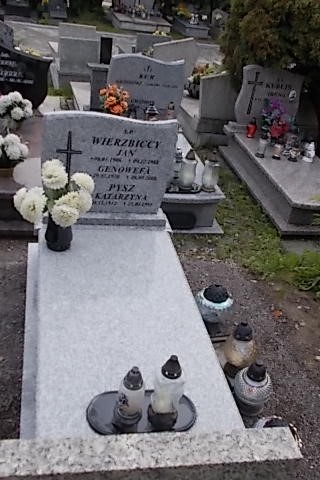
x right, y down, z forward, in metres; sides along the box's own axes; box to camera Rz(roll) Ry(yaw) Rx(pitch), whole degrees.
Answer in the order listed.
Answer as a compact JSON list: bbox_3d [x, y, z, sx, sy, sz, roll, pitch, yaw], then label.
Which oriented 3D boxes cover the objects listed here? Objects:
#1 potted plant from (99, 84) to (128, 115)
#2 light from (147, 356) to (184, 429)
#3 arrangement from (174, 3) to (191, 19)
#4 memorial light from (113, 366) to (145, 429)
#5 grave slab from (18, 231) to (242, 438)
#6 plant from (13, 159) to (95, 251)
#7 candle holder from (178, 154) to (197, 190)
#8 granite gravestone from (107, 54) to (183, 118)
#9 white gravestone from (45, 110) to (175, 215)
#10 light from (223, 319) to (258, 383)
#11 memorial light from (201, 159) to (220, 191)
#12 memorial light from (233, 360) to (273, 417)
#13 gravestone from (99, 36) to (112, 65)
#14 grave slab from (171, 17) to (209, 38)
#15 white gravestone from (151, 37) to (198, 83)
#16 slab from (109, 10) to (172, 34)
[{"bbox_3d":[-0.386,-1.111,3.866,0.250,0.280,0.240,1,33,-14],"label":"potted plant"},{"bbox_3d":[0.024,0.497,1.587,0.107,0.325,0.107,-1,34,-13],"label":"light"},{"bbox_3d":[0.473,-4.647,9.781,0.320,0.310,0.300,1,33,-14],"label":"arrangement"},{"bbox_3d":[-0.101,0.513,1.581,0.085,0.260,0.085,0,34,-14],"label":"memorial light"},{"bbox_3d":[-0.194,0.410,2.163,0.760,0.220,1.420,0,34,-14],"label":"grave slab"},{"bbox_3d":[-0.545,-0.156,2.475,0.390,0.450,0.340,0,33,-14],"label":"plant"},{"bbox_3d":[0.193,-0.470,3.254,0.120,0.250,0.120,0,34,-14],"label":"candle holder"},{"bbox_3d":[-0.150,-1.474,4.547,0.700,0.500,0.100,0,33,-14],"label":"granite gravestone"},{"bbox_3d":[-0.293,-0.405,2.577,0.666,0.561,0.080,1,33,-14],"label":"white gravestone"},{"bbox_3d":[0.353,0.490,2.119,0.142,0.305,0.142,-3,34,-11],"label":"light"},{"bbox_3d":[0.372,-0.485,3.536,0.115,0.250,0.115,0,33,-14],"label":"memorial light"},{"bbox_3d":[0.391,0.609,1.973,0.148,0.275,0.148,-5,35,-10],"label":"memorial light"},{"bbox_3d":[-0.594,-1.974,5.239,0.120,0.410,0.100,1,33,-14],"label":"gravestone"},{"bbox_3d":[0.683,-5.072,11.496,0.580,0.220,1.300,0,33,-14],"label":"grave slab"},{"bbox_3d":[0.156,-2.253,6.249,0.550,0.600,0.110,0,34,-14],"label":"white gravestone"},{"bbox_3d":[-0.461,-5.033,11.169,1.170,0.200,1.300,0,33,-14],"label":"slab"}]

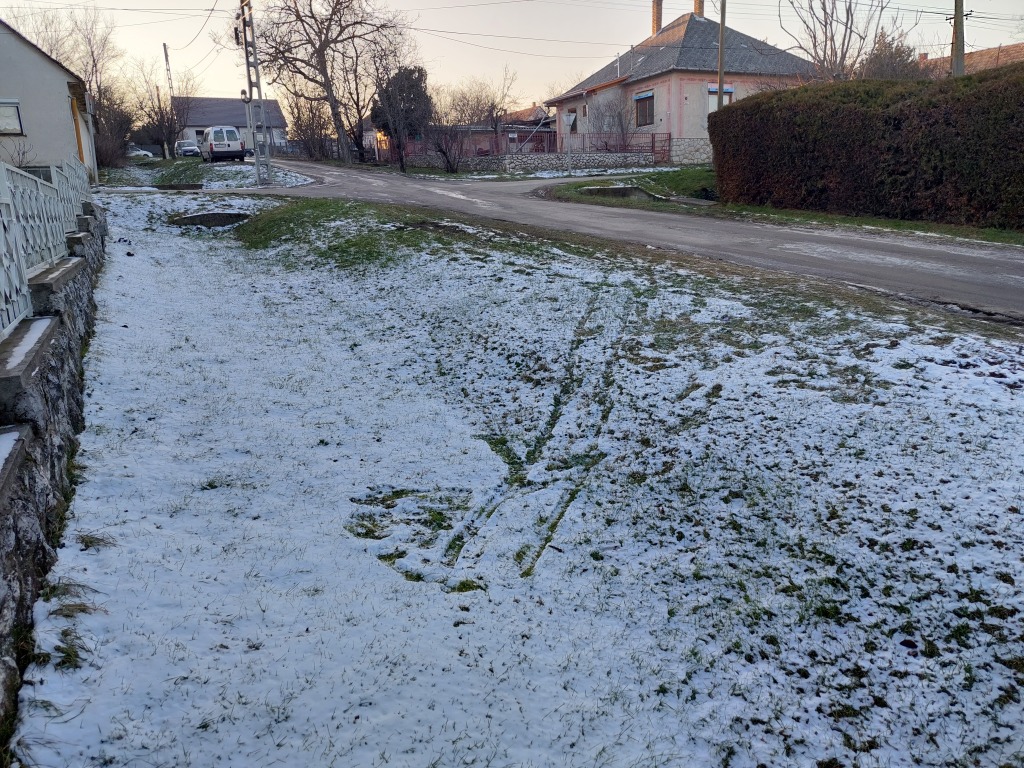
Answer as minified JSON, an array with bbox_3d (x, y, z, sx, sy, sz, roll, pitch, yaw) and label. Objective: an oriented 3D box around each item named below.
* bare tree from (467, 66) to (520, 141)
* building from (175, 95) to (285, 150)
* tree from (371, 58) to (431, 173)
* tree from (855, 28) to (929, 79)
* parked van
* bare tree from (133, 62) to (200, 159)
[{"bbox_3d":[-1.071,-14.180,37.169,2.709,4.437,2.709,-3,14,-1],"label":"bare tree"},{"bbox_3d":[-27.544,-24.793,68.922,9.700,5.400,7.600,-9,15,-24],"label":"building"},{"bbox_3d":[-5.592,-13.172,34.964,2.921,5.197,2.921,-4,14,-8],"label":"tree"},{"bbox_3d":[14.315,-10.473,26.819,3.000,5.571,3.000,5,16,27],"label":"tree"},{"bbox_3d":[-16.922,-13.945,41.438,1.800,1.910,4.430,-10,20,-28],"label":"parked van"},{"bbox_3d":[-21.525,-16.727,43.603,3.882,5.501,3.882,-8,15,-23],"label":"bare tree"}]

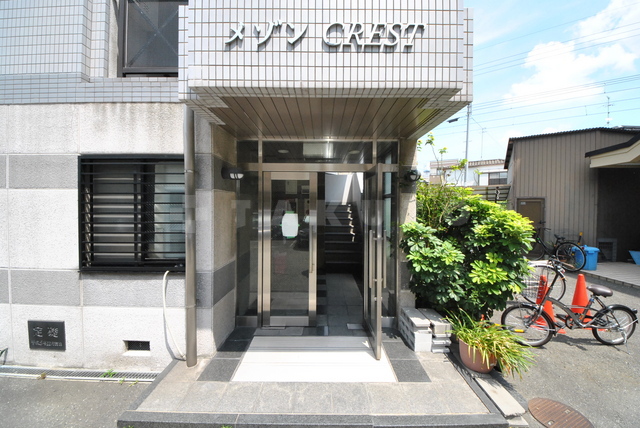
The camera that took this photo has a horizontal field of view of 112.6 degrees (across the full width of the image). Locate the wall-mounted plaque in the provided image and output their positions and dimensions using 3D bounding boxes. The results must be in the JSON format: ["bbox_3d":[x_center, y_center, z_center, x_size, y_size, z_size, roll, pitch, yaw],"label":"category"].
[{"bbox_3d":[-2.910,1.300,2.280,0.410,0.315,0.025,0,2,2],"label":"wall-mounted plaque"}]

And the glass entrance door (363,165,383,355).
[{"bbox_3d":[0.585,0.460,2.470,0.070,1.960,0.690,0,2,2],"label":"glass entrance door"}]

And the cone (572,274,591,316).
[{"bbox_3d":[3.790,1.236,3.100,0.370,0.700,0.370,0,2,2],"label":"cone"}]

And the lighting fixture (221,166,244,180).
[{"bbox_3d":[-1.000,-0.465,2.460,0.190,0.160,0.170,0,2,2],"label":"lighting fixture"}]

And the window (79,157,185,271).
[{"bbox_3d":[-1.945,0.000,2.245,1.170,1.210,0.110,0,2,2],"label":"window"}]

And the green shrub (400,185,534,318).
[{"bbox_3d":[1.670,0.420,2.700,1.400,1.620,1.200,0,2,2],"label":"green shrub"}]

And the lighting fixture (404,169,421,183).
[{"bbox_3d":[1.145,-0.475,2.630,0.150,0.150,0.160,0,2,2],"label":"lighting fixture"}]

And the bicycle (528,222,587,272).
[{"bbox_3d":[6.040,0.810,5.580,0.570,1.080,1.780,0,2,9],"label":"bicycle"}]

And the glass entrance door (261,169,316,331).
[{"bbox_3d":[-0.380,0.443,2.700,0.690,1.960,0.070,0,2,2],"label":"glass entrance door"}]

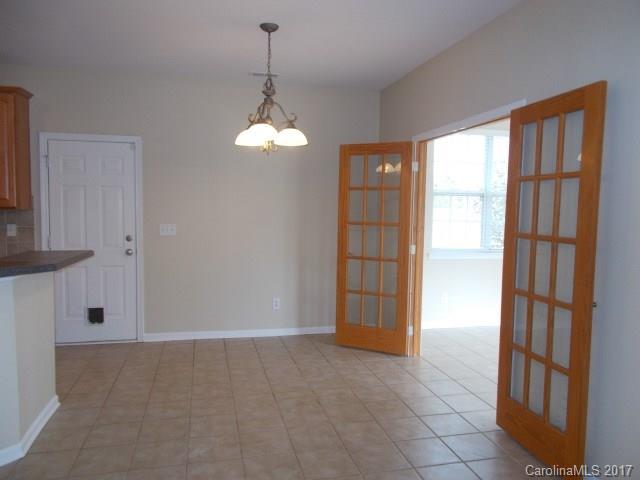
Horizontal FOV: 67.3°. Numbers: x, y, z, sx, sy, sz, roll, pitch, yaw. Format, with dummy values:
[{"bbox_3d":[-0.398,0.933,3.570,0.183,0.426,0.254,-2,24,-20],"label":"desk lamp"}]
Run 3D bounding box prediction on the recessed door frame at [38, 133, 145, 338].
[{"bbox_3d":[-2.264,0.010,4.848,0.920,2.096,0.130,0,4,-14],"label":"recessed door frame"}]

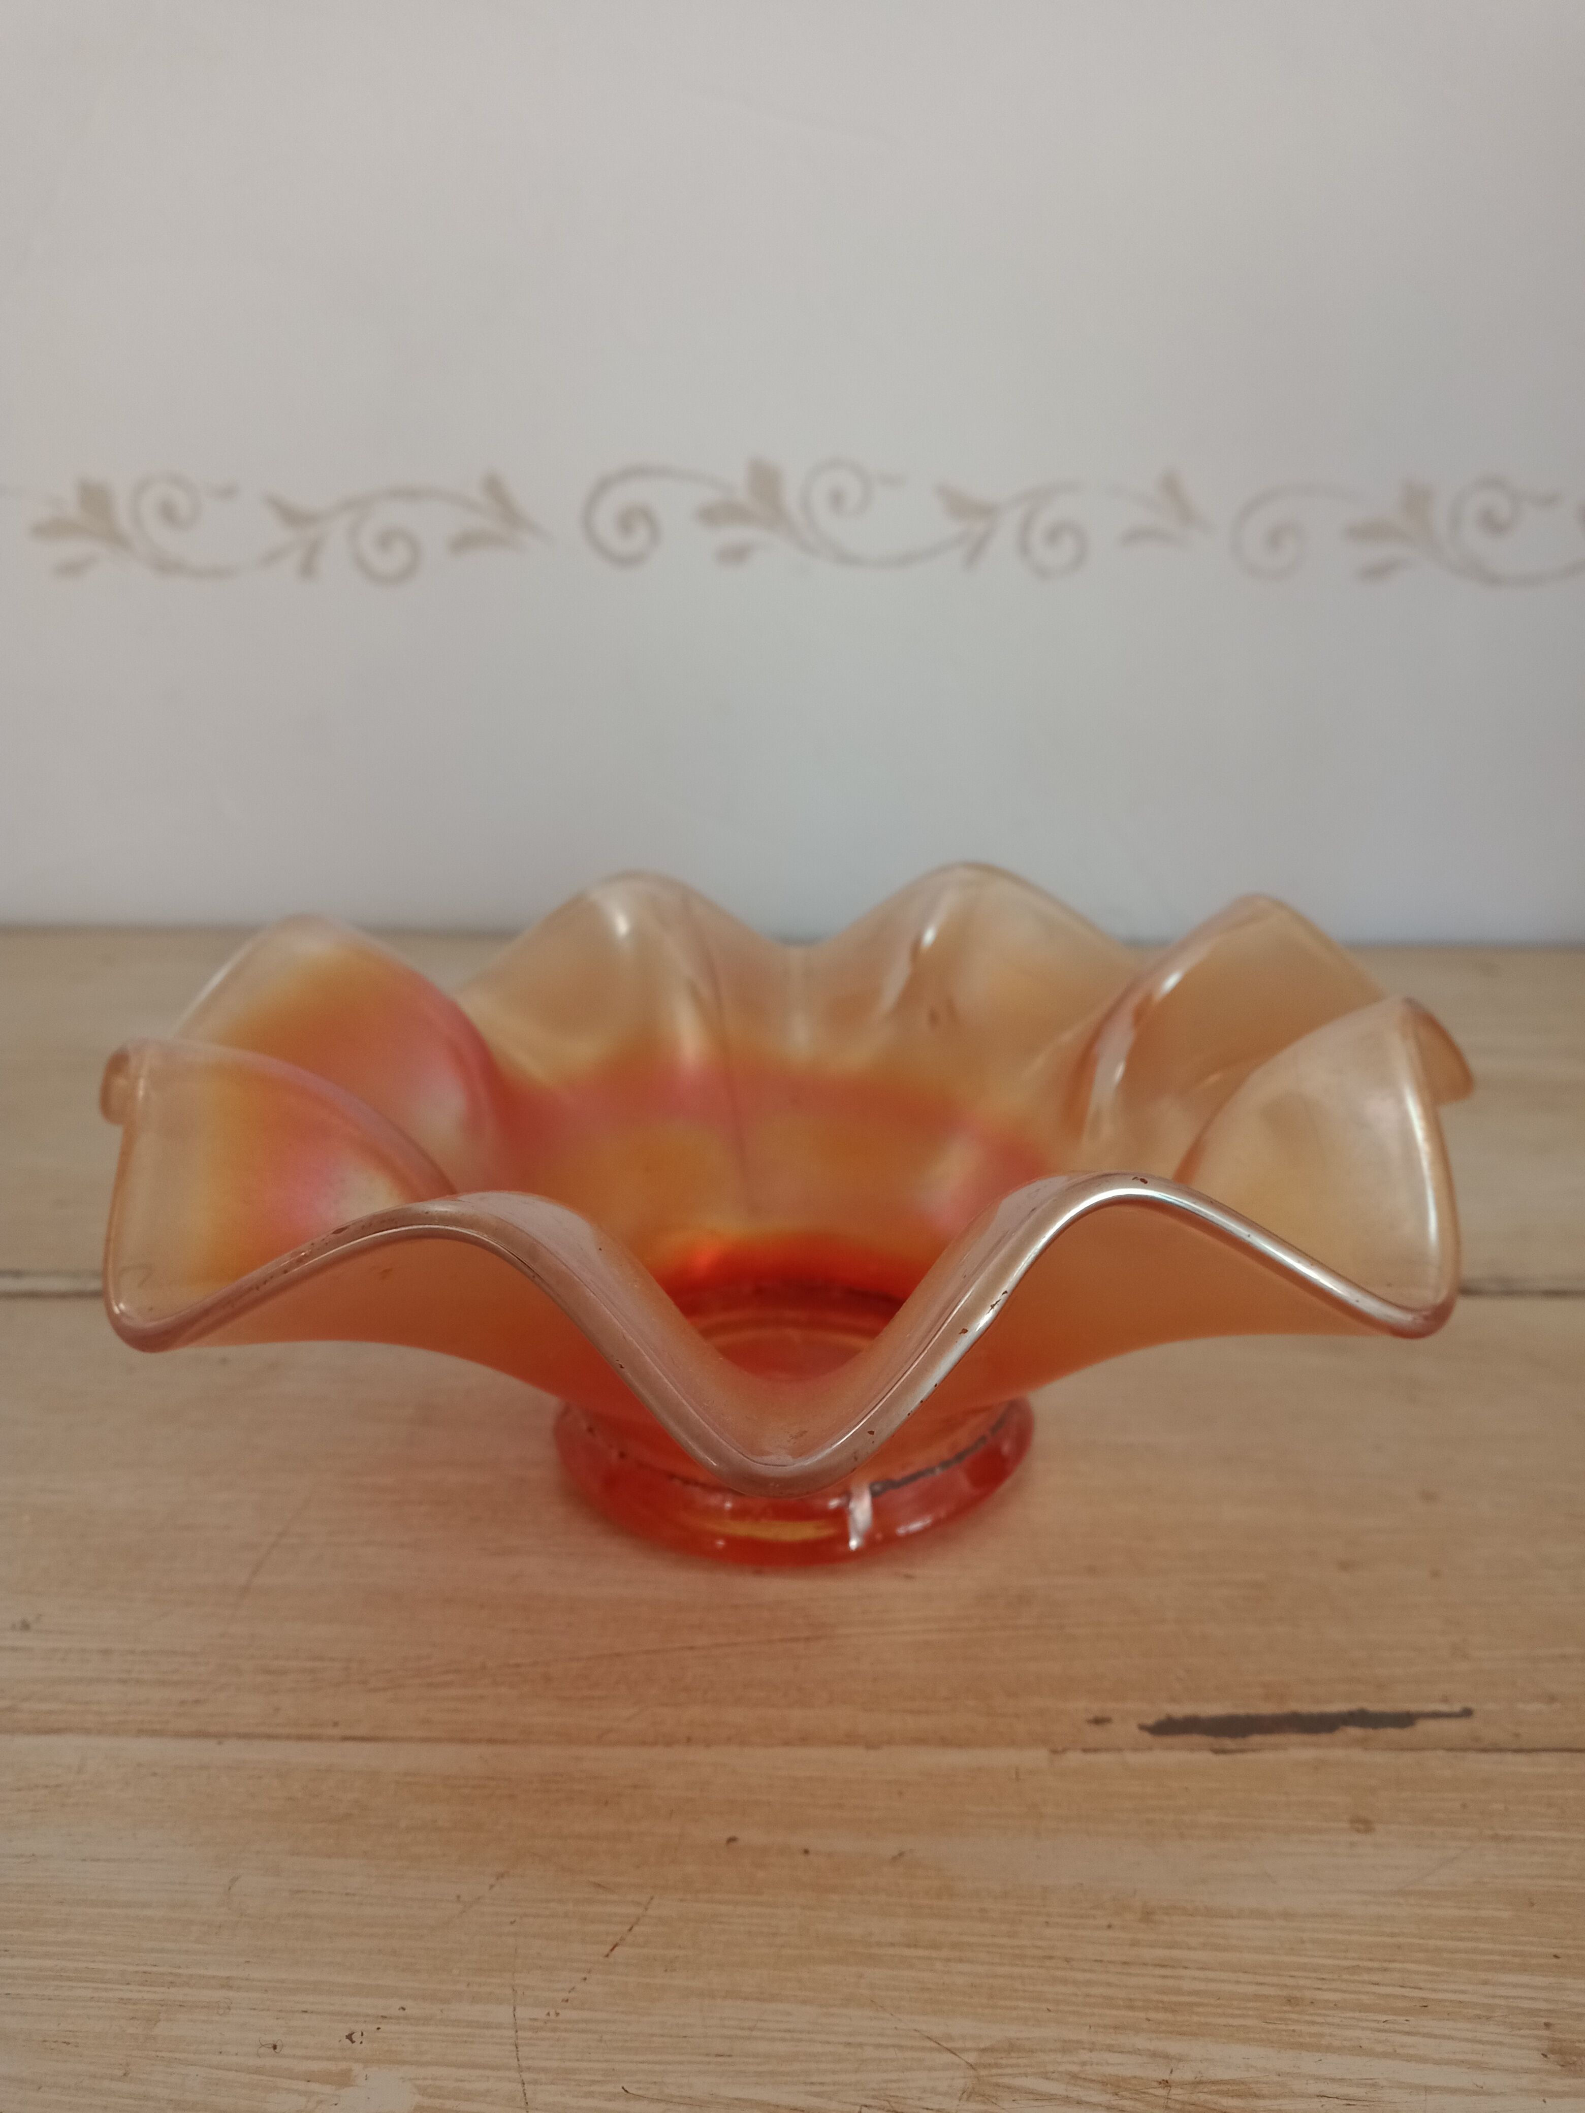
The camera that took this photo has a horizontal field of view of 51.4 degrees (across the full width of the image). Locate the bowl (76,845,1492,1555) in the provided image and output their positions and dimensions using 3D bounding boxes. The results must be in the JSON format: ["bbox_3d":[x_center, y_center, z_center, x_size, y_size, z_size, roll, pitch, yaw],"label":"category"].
[{"bbox_3d":[0.000,0.025,0.272,0.219,0.083,0.219,-1,18,0],"label":"bowl"}]

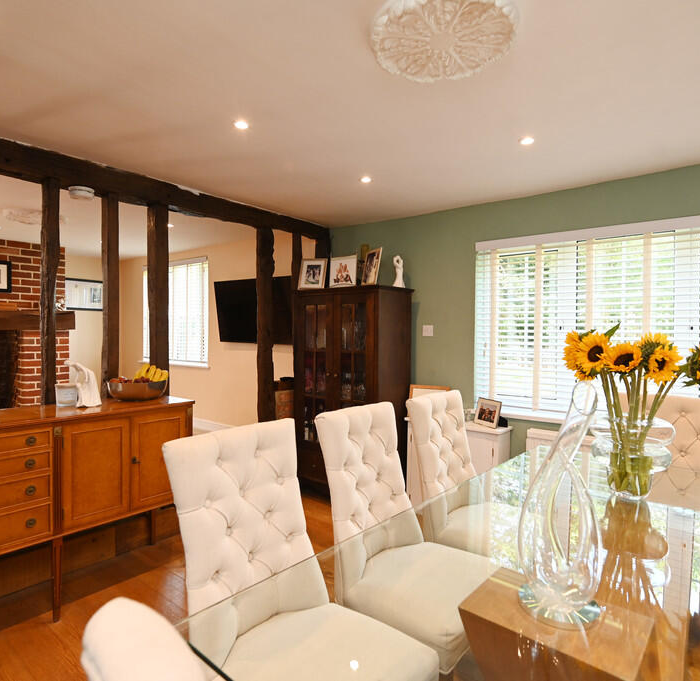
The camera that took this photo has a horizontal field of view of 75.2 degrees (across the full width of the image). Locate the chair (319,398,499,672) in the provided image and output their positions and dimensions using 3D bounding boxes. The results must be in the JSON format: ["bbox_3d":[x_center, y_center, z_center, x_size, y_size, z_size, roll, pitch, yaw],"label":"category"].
[{"bbox_3d":[0.236,0.783,1.630,0.605,1.020,0.480,1,1,41],"label":"chair"}]

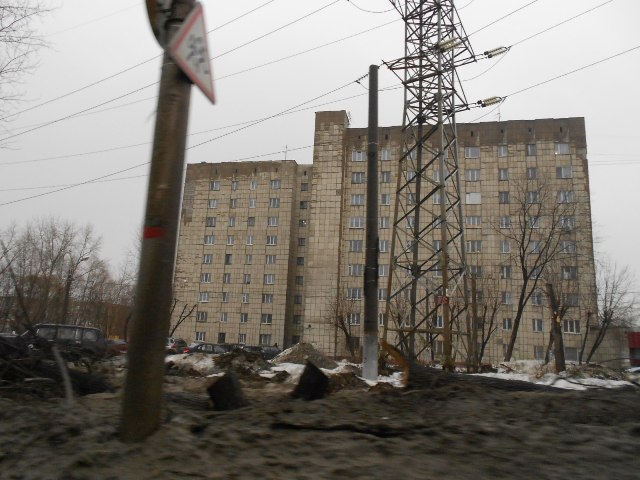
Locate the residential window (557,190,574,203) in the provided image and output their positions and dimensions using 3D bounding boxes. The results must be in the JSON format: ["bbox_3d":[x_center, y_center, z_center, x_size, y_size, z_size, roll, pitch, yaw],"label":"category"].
[{"bbox_3d":[27.424,-4.745,53.642,1.680,1.430,0.200,0,-11,13],"label":"residential window"}]

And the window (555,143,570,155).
[{"bbox_3d":[27.693,-10.335,54.726,1.680,1.430,0.200,0,-11,13],"label":"window"}]

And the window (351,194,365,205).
[{"bbox_3d":[4.622,-4.893,58.759,1.593,1.355,0.150,0,-11,13],"label":"window"}]

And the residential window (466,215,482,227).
[{"bbox_3d":[17.690,-2.035,55.244,1.647,1.350,0.150,0,-11,13],"label":"residential window"}]

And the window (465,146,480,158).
[{"bbox_3d":[18.132,-10.369,56.929,1.680,1.430,0.200,0,-11,13],"label":"window"}]

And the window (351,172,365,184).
[{"bbox_3d":[4.736,-7.665,59.305,1.583,1.340,0.150,0,-11,13],"label":"window"}]

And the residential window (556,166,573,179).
[{"bbox_3d":[27.559,-7.540,54.184,1.680,1.430,0.200,0,-11,13],"label":"residential window"}]

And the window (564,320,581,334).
[{"bbox_3d":[26.733,9.176,50.907,1.599,1.363,0.150,0,-11,13],"label":"window"}]

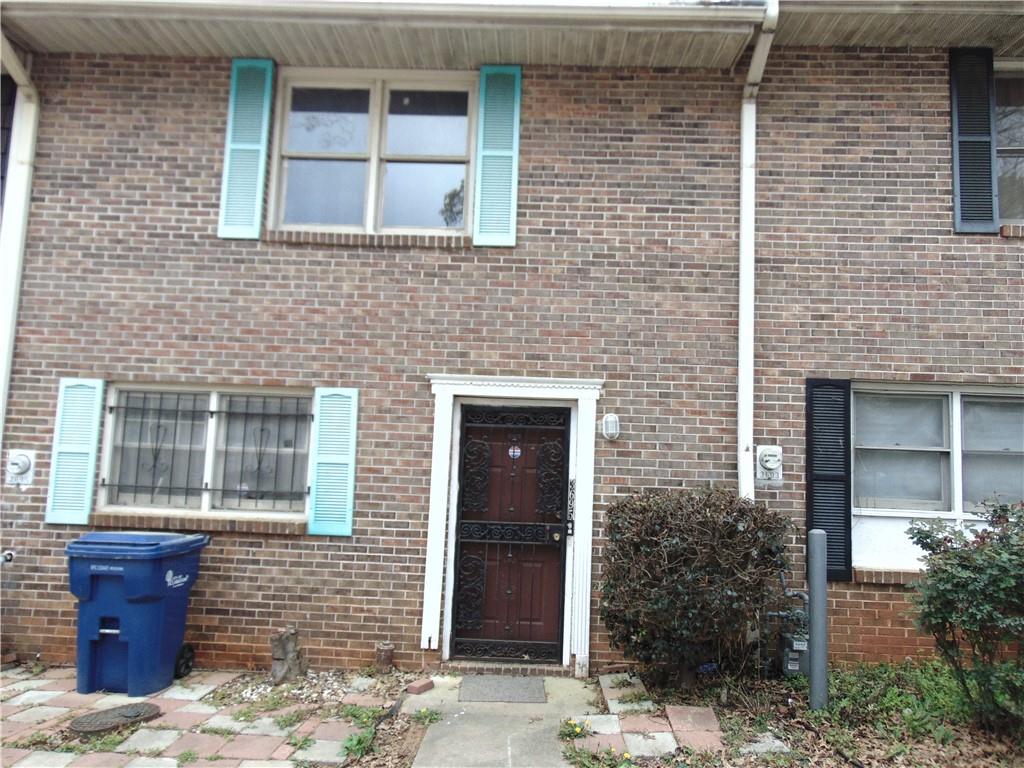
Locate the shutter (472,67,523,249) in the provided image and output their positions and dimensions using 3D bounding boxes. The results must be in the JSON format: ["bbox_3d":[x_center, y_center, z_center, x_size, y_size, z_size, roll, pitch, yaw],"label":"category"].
[{"bbox_3d":[-0.117,-1.944,6.285,0.350,1.589,0.040,2,-6,2],"label":"shutter"}]

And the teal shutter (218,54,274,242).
[{"bbox_3d":[-2.276,-2.018,6.343,0.354,1.593,0.040,2,-6,2],"label":"teal shutter"}]

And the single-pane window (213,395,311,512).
[{"bbox_3d":[-2.095,0.578,6.171,0.838,0.968,0.070,2,-6,2],"label":"single-pane window"}]

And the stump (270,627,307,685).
[{"bbox_3d":[-1.700,2.071,5.668,0.268,0.406,0.280,2,-6,2],"label":"stump"}]

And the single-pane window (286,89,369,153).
[{"bbox_3d":[-1.601,-2.297,6.461,0.727,0.589,0.040,2,-6,2],"label":"single-pane window"}]

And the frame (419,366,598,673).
[{"bbox_3d":[-0.012,1.109,5.978,1.427,2.332,0.160,2,-6,2],"label":"frame"}]

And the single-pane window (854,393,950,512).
[{"bbox_3d":[3.185,0.545,6.036,0.790,0.964,0.070,2,-6,2],"label":"single-pane window"}]

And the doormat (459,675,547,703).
[{"bbox_3d":[-0.070,2.279,5.541,0.635,0.015,0.570,2,-6,2],"label":"doormat"}]

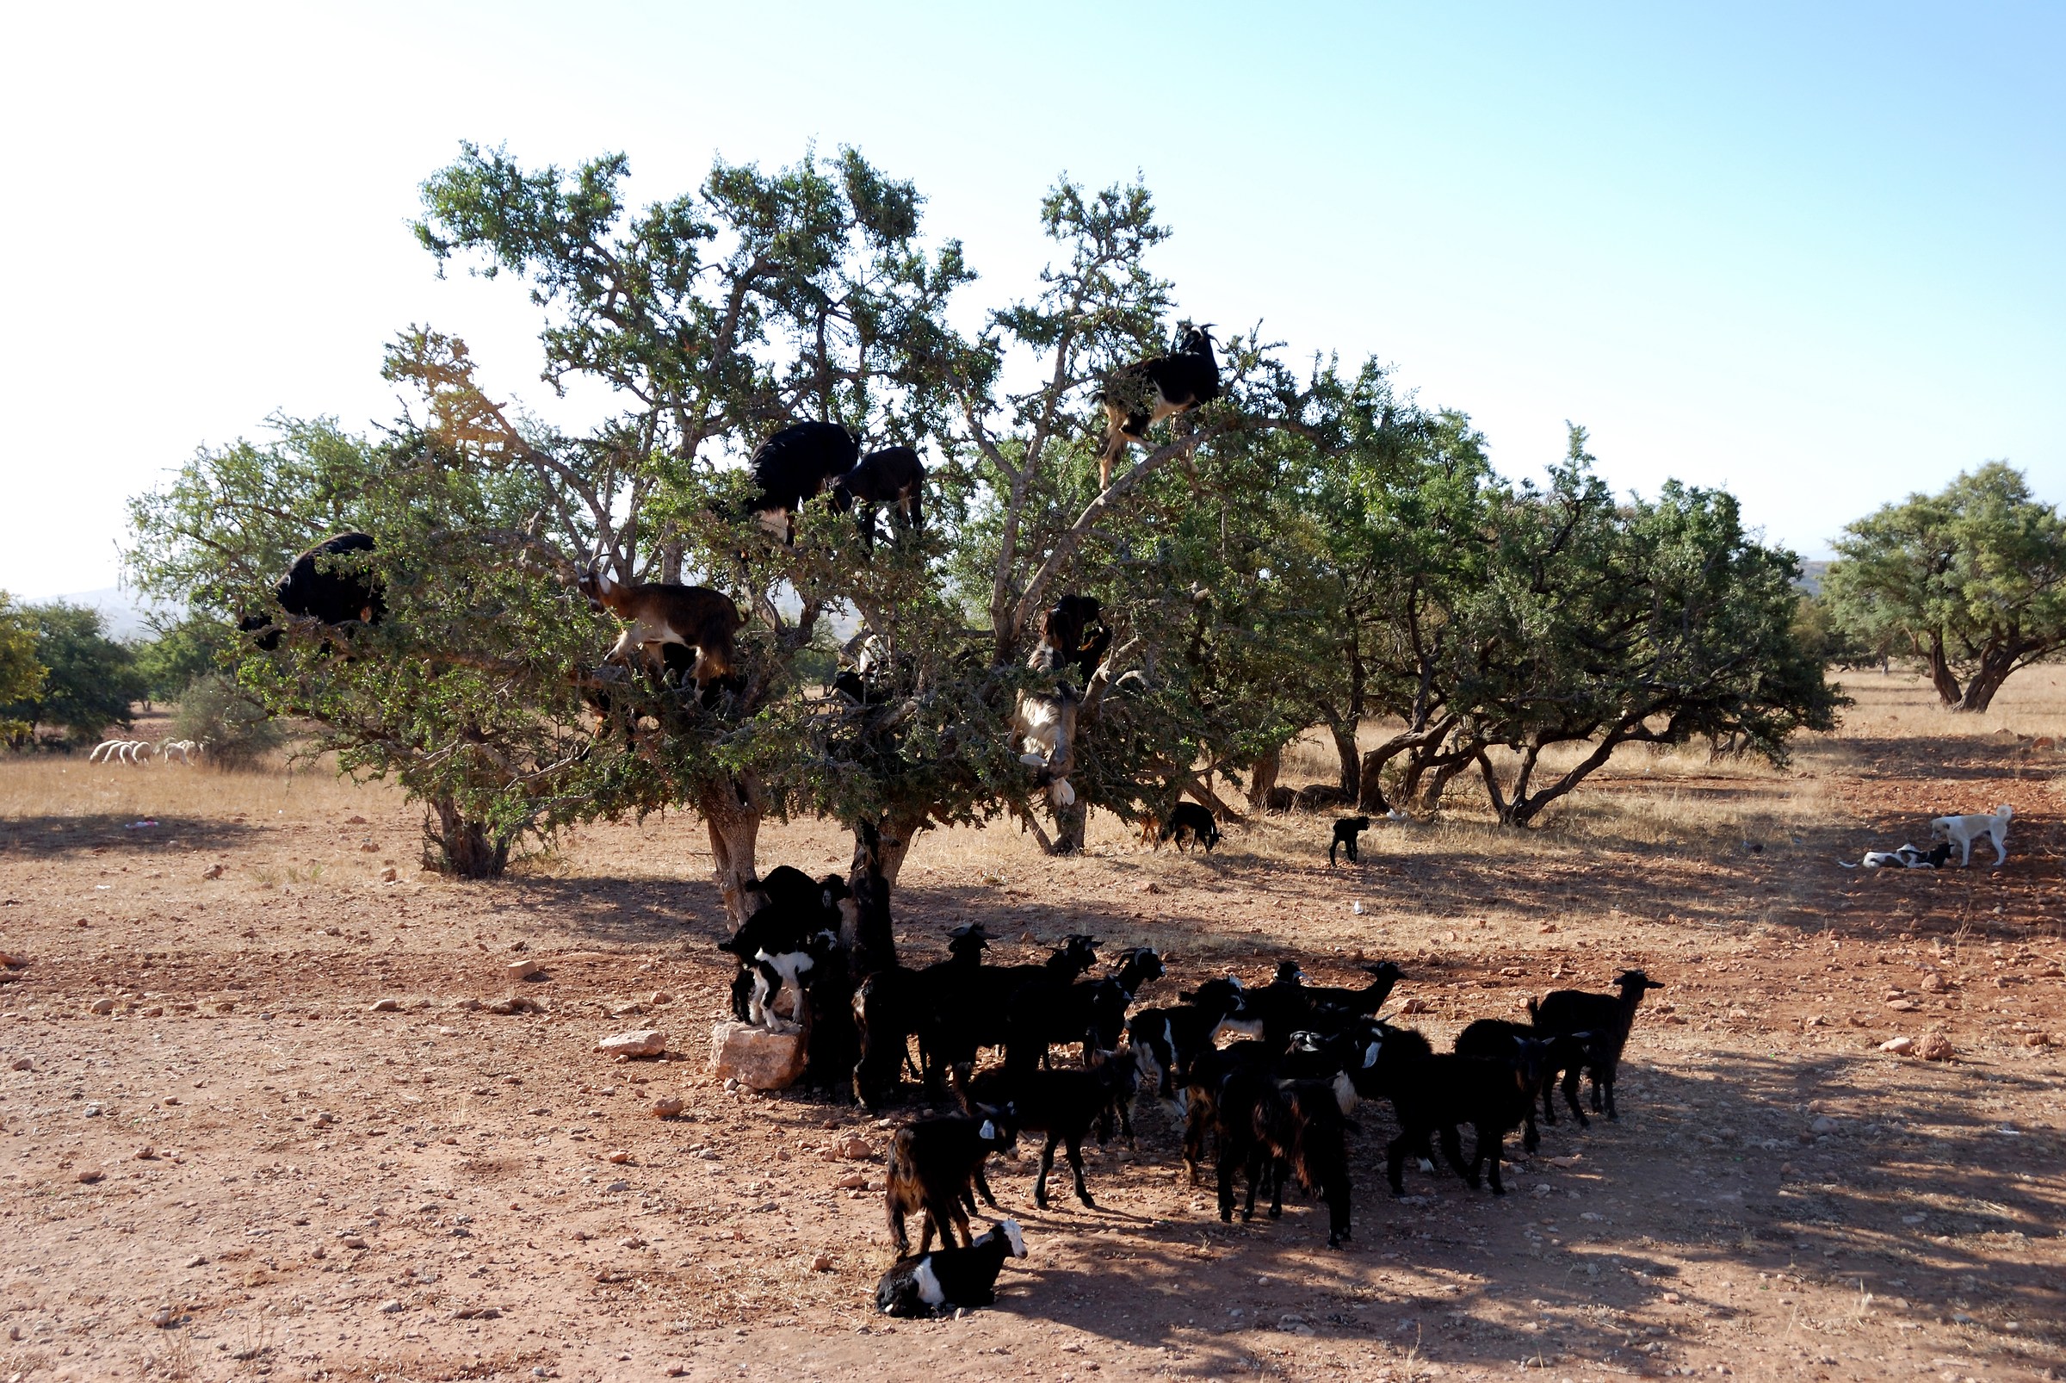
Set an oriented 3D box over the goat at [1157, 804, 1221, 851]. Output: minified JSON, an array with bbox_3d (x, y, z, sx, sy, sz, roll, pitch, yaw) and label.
[{"bbox_3d":[1.780,1.558,25.600,0.820,0.580,0.280,0,1,21],"label":"goat"}]

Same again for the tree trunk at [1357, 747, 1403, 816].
[{"bbox_3d":[4.925,1.271,31.800,0.640,0.980,0.500,0,1,0],"label":"tree trunk"}]

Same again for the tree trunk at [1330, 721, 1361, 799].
[{"bbox_3d":[4.891,1.071,35.000,0.480,1.220,0.440,0,1,0],"label":"tree trunk"}]

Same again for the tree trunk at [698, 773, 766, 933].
[{"bbox_3d":[-1.881,1.114,14.000,0.430,1.180,0.400,0,1,0],"label":"tree trunk"}]

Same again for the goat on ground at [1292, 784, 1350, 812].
[{"bbox_3d":[4.333,1.597,33.600,0.880,0.450,0.420,0,1,13],"label":"goat on ground"}]

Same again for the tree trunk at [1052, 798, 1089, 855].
[{"bbox_3d":[0.421,1.527,25.400,0.420,0.650,0.420,0,1,0],"label":"tree trunk"}]

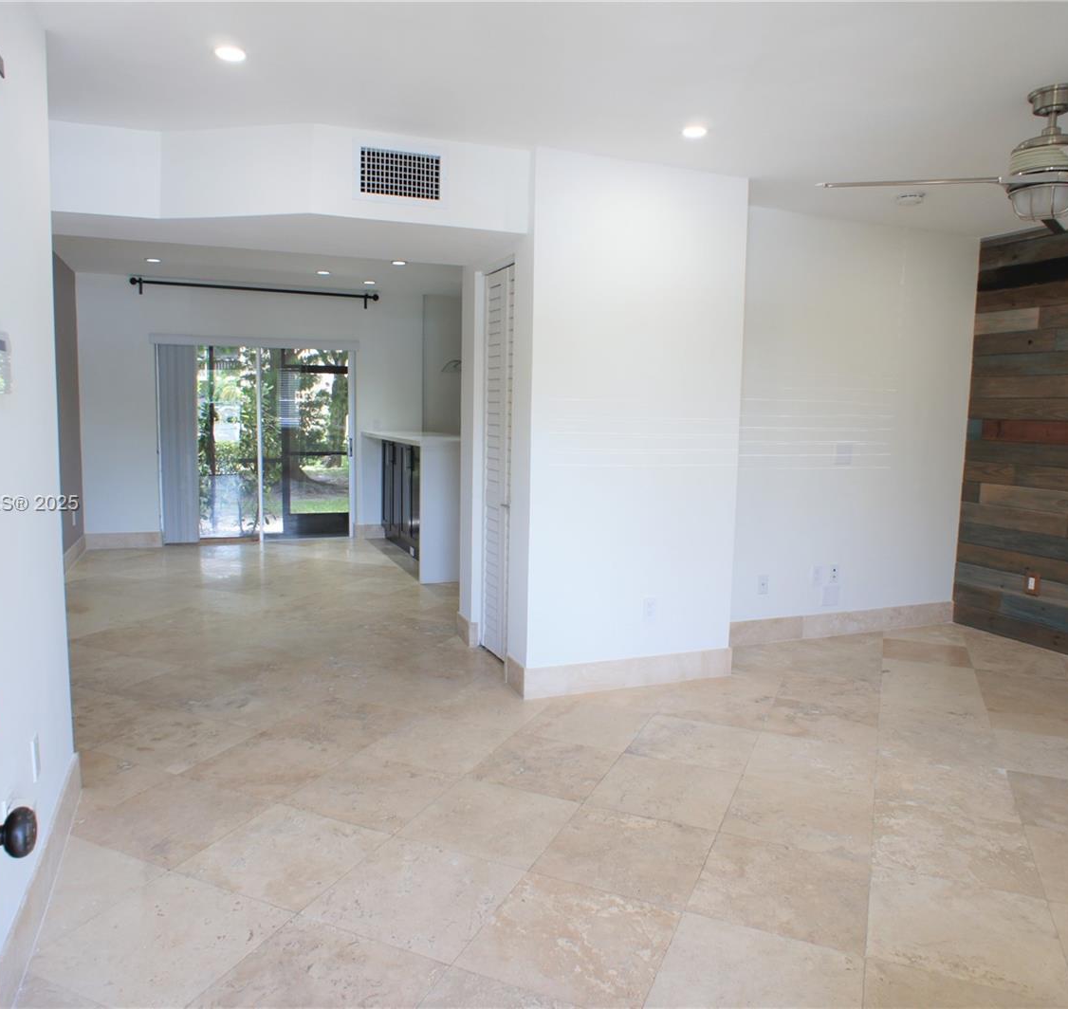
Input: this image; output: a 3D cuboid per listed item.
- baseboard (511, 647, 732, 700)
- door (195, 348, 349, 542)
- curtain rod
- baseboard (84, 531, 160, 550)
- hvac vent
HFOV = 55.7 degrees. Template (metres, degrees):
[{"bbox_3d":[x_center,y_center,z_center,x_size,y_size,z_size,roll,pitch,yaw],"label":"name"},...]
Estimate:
[{"bbox_3d":[0.427,0.769,4.749,1.109,0.144,0.180,-1,6,-23],"label":"baseboard"},{"bbox_3d":[-2.385,-0.541,9.027,1.496,1.754,0.100,-1,6,-21],"label":"door"},{"bbox_3d":[-2.383,-1.843,8.794,2.103,0.130,0.120,-1,6,-21],"label":"curtain rod"},{"bbox_3d":[-3.522,0.314,8.681,0.606,0.141,0.025,-1,6,-21],"label":"baseboard"},{"bbox_3d":[-0.544,-1.348,4.128,0.338,0.187,0.040,-1,6,-21],"label":"hvac vent"}]

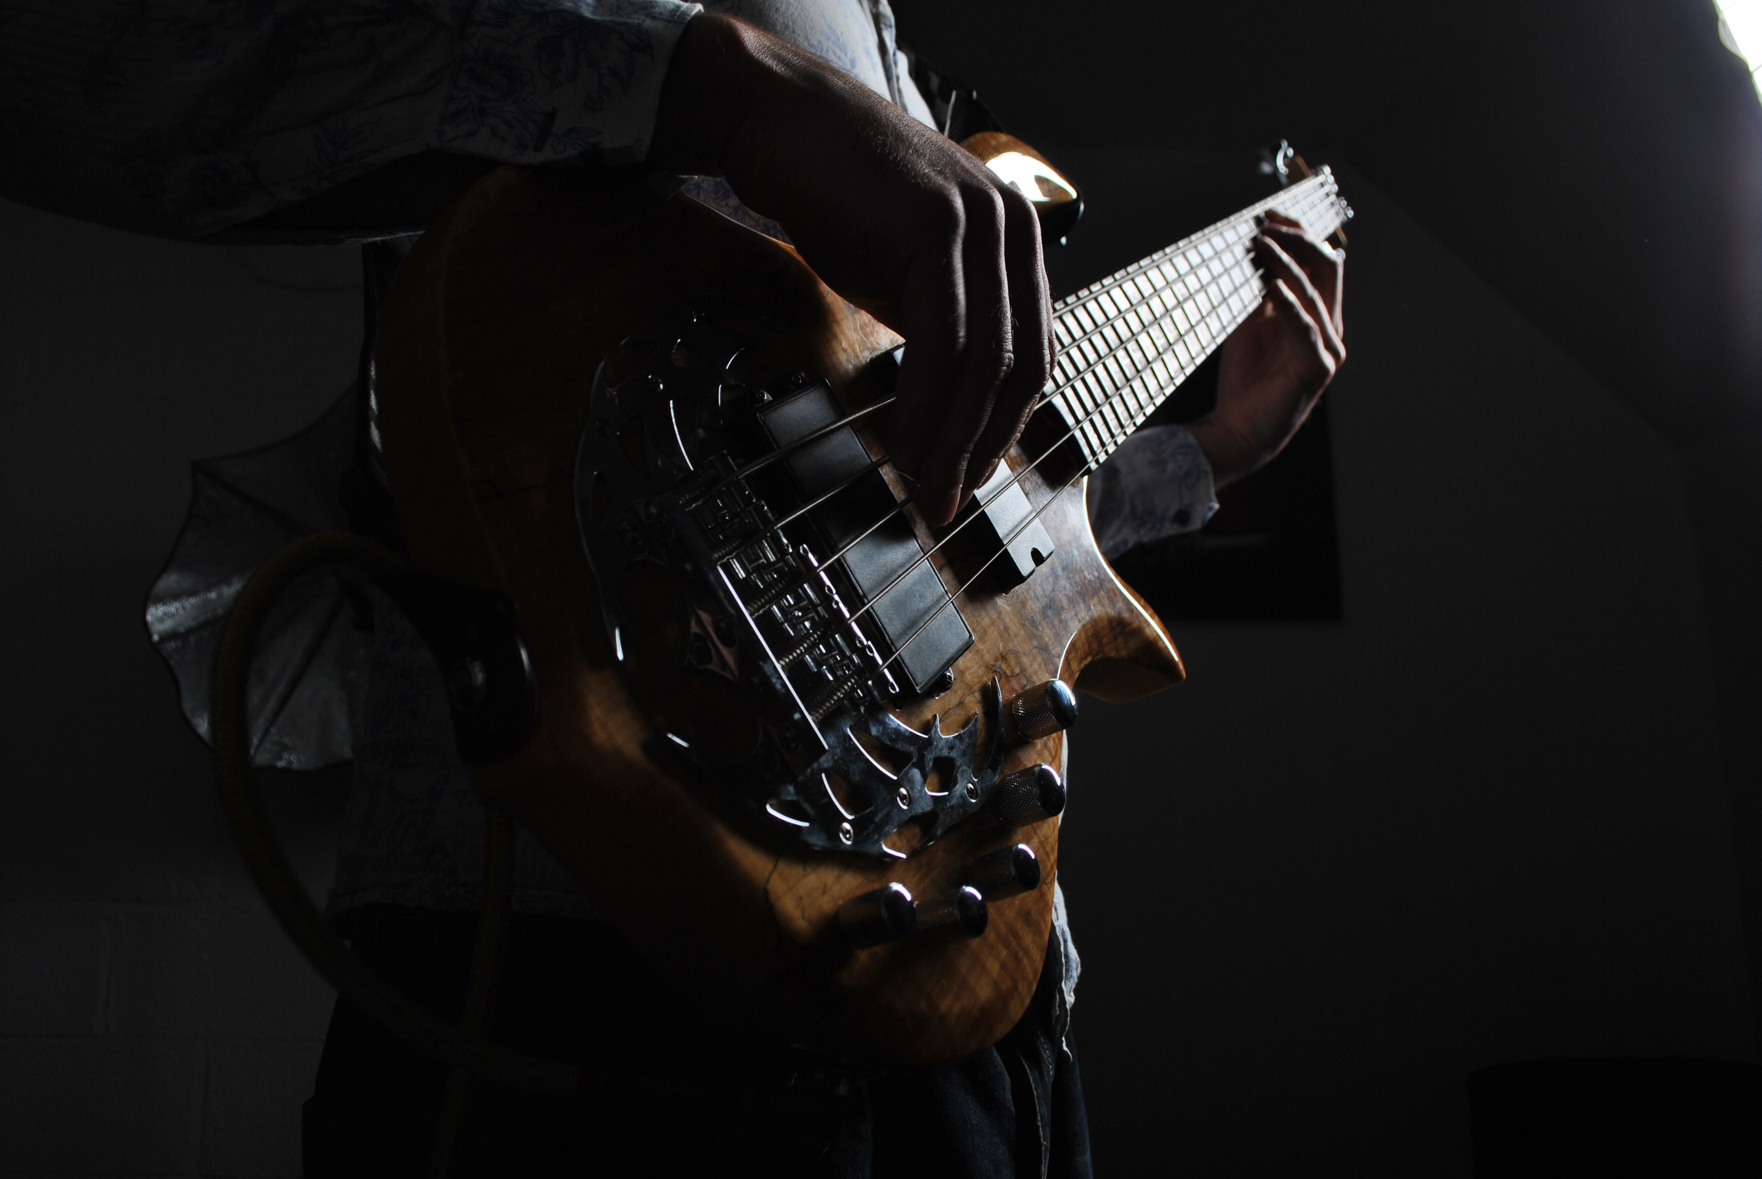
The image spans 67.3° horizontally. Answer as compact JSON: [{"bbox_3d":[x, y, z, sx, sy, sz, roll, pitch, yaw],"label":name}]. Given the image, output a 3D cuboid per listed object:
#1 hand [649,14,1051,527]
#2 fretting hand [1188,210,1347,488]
[{"bbox_3d":[-0.012,-0.106,0.440,0.165,0.112,0.100,29,-2,-9],"label":"hand"},{"bbox_3d":[0.256,-0.159,0.875,0.095,0.175,0.100,17,3,18],"label":"fretting hand"}]

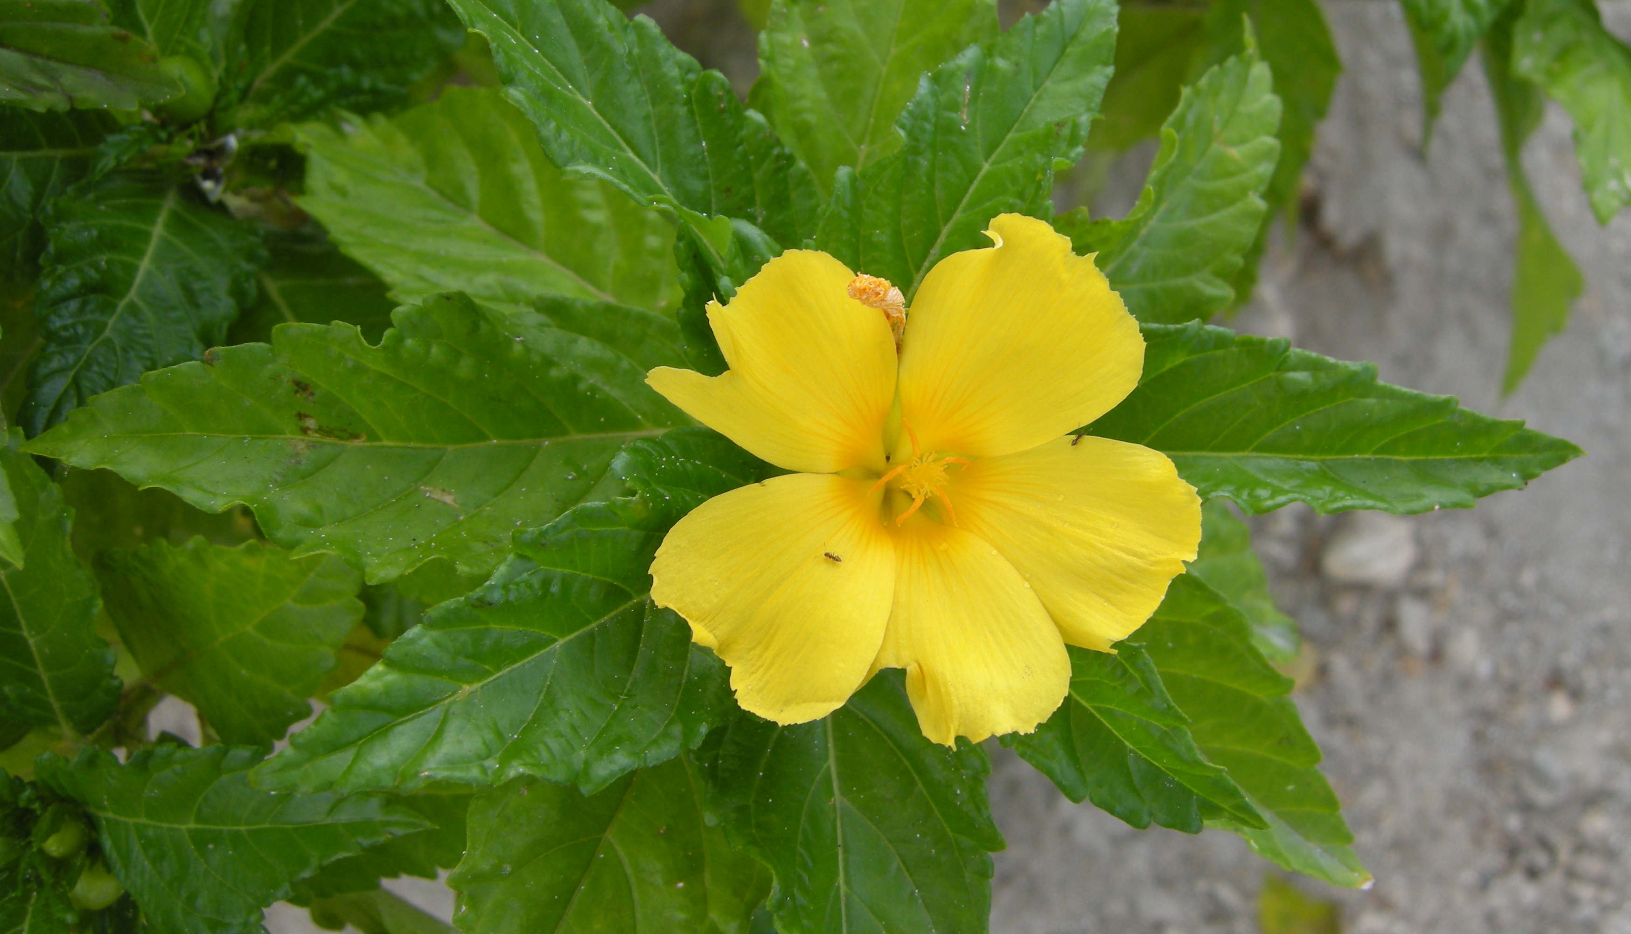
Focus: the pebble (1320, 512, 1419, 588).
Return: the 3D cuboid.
[{"bbox_3d":[0.147,0.022,0.432,0.026,0.013,0.020,0,53,0],"label":"pebble"}]

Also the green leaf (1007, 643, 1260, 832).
[{"bbox_3d":[0.042,0.035,0.226,0.050,0.011,0.022,36,79,0],"label":"green leaf"}]

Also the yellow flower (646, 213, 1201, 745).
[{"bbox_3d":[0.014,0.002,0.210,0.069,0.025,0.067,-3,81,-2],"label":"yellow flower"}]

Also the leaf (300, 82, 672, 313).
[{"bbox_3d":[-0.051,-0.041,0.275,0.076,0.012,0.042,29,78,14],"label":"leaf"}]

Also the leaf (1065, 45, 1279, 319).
[{"bbox_3d":[0.054,-0.042,0.252,0.026,0.012,0.060,32,67,8],"label":"leaf"}]

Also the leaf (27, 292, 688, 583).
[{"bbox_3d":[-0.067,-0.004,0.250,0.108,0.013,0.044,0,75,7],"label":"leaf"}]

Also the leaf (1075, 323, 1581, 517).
[{"bbox_3d":[0.066,-0.006,0.233,0.083,0.012,0.028,2,75,-5],"label":"leaf"}]

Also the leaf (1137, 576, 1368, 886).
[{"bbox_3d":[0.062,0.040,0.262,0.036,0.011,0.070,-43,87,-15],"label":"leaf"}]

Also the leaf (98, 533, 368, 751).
[{"bbox_3d":[-0.108,0.032,0.310,0.053,0.011,0.042,-32,75,-9],"label":"leaf"}]

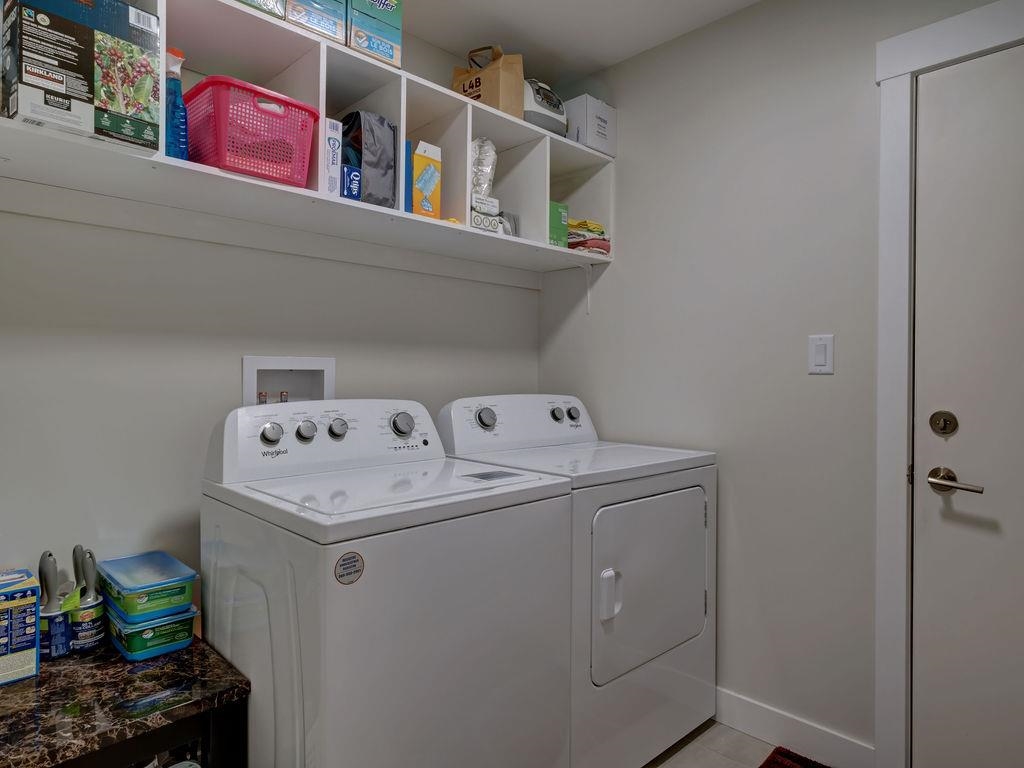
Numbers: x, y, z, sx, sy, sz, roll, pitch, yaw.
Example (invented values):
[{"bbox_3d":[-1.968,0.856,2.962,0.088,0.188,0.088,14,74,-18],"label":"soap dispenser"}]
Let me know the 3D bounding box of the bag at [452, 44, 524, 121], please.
[{"bbox_3d":[-0.080,-1.019,2.048,0.210,0.265,0.125,1,1,38],"label":"bag"}]

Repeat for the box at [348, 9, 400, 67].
[{"bbox_3d":[-0.463,-0.933,1.689,0.162,0.106,0.270,-1,1,-44],"label":"box"}]

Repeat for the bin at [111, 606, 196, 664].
[{"bbox_3d":[-0.853,0.554,1.392,0.145,0.073,0.272,-1,1,-42],"label":"bin"}]

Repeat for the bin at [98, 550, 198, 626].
[{"bbox_3d":[-0.882,0.481,1.427,0.272,0.075,0.145,1,1,45],"label":"bin"}]

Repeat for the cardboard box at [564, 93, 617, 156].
[{"bbox_3d":[0.281,-0.990,2.349,0.174,0.198,0.180,-1,1,-44],"label":"cardboard box"}]

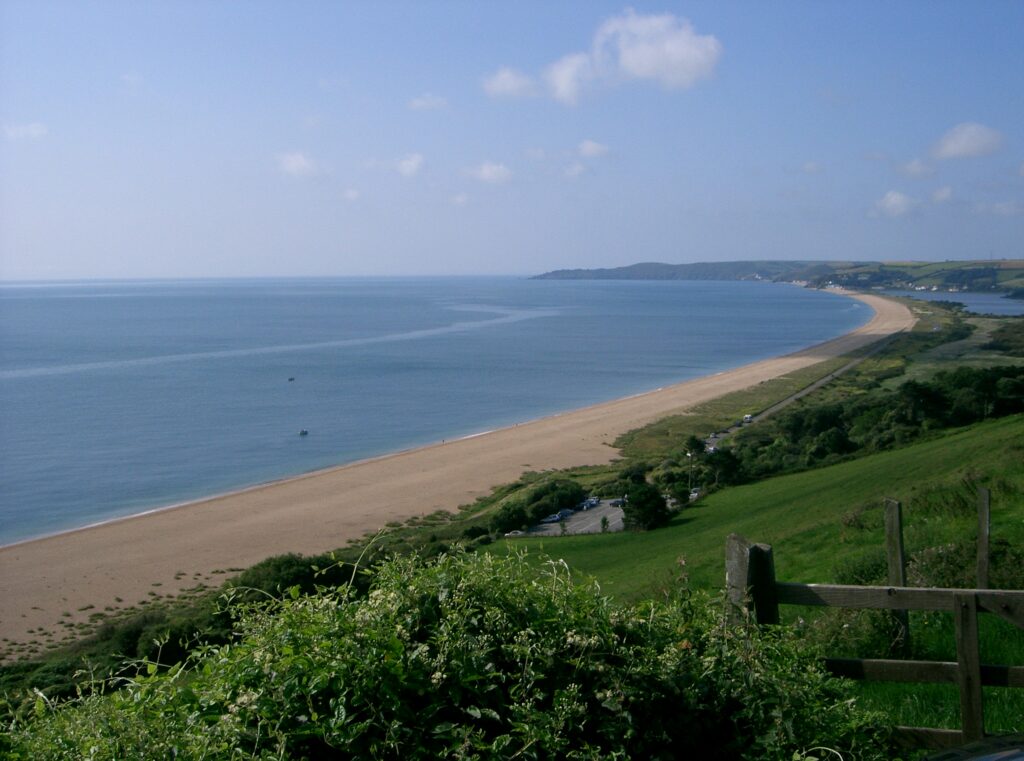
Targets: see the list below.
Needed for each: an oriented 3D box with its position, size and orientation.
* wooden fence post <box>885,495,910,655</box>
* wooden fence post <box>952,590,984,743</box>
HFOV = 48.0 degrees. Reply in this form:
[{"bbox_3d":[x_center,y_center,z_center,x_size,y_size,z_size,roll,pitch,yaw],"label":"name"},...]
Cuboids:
[{"bbox_3d":[2.591,1.314,7.690,0.090,1.082,0.090,-2,6,30],"label":"wooden fence post"},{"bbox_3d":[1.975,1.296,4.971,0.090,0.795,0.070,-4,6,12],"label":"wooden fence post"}]

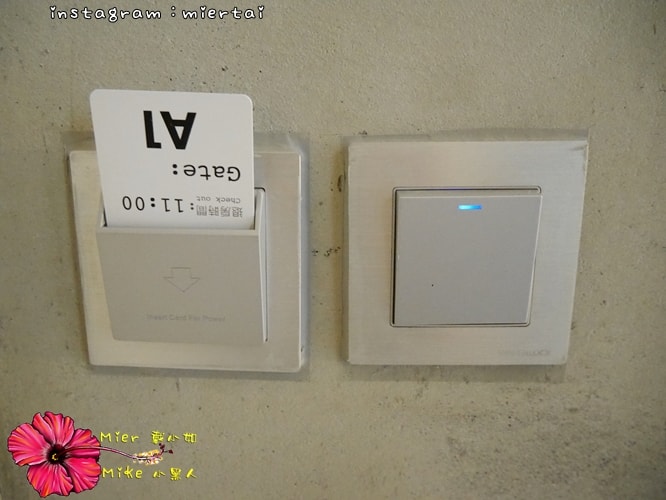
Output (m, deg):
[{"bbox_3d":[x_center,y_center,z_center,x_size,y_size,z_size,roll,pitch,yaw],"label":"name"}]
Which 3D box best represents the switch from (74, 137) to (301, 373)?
[{"bbox_3d":[-0.056,0.006,0.177,0.086,0.086,0.021,1,11,2],"label":"switch"}]

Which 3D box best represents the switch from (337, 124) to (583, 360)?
[{"bbox_3d":[0.049,0.003,0.178,0.086,0.086,0.012,0,11,2],"label":"switch"}]

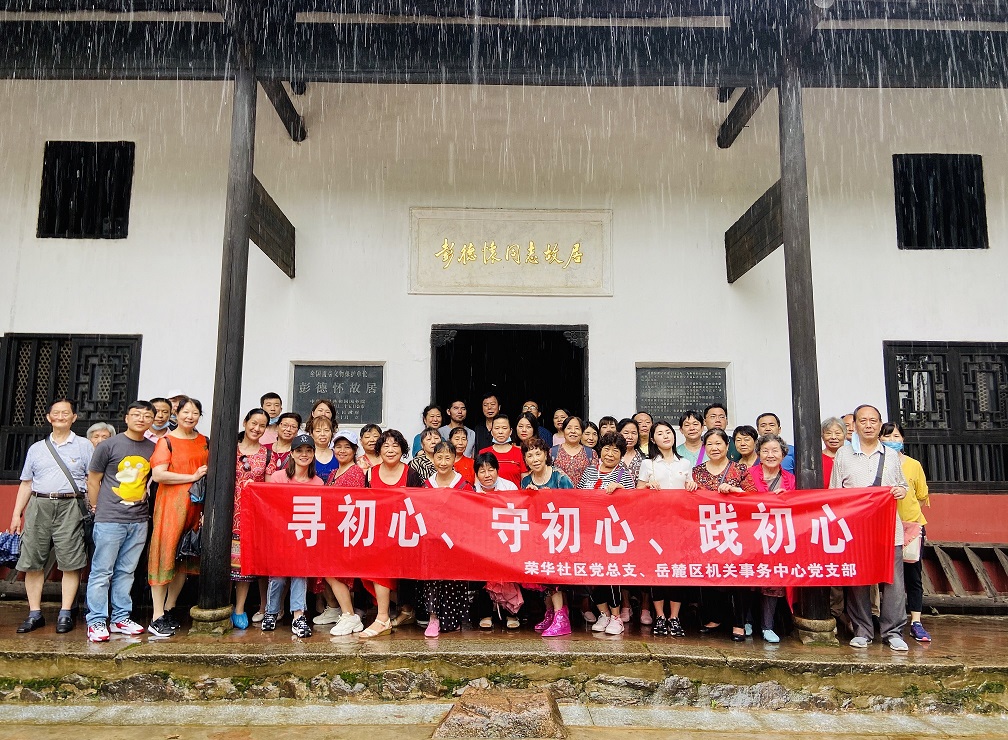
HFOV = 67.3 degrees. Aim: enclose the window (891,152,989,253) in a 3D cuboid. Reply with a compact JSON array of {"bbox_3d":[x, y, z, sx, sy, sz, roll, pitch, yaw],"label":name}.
[{"bbox_3d":[4.345,-1.674,7.535,0.890,0.990,0.090,1,-8,-1],"label":"window"}]

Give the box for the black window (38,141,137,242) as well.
[{"bbox_3d":[-4.109,-1.774,7.451,0.880,0.990,0.090,1,-8,-1],"label":"black window"}]

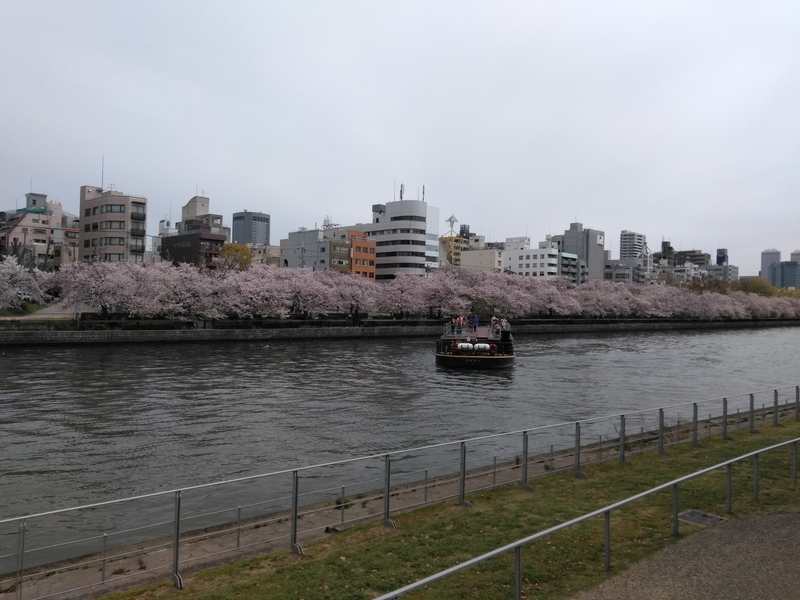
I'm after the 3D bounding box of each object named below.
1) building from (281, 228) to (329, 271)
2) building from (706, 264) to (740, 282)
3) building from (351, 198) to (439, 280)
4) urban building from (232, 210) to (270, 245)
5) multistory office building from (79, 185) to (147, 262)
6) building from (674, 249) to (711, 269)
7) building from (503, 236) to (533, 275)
[{"bbox_3d":[-23.353,-7.822,167.686,20.610,21.450,7.700,1,0,41],"label":"building"},{"bbox_3d":[230.592,-6.922,427.787,12.060,32.120,31.840,1,0,43],"label":"building"},{"bbox_3d":[-2.250,-12.746,187.641,27.380,32.330,12.560,1,0,40],"label":"building"},{"bbox_3d":[-296.395,-85.870,1207.050,52.120,170.690,52.150,1,0,43],"label":"urban building"},{"bbox_3d":[-59.044,-10.537,123.929,16.910,25.090,6.250,1,0,41],"label":"multistory office building"},{"bbox_3d":[221.713,-13.256,453.141,20.810,44.520,16.600,1,0,41],"label":"building"},{"bbox_3d":[44.162,-9.081,222.870,8.680,27.220,5.360,1,0,40],"label":"building"}]

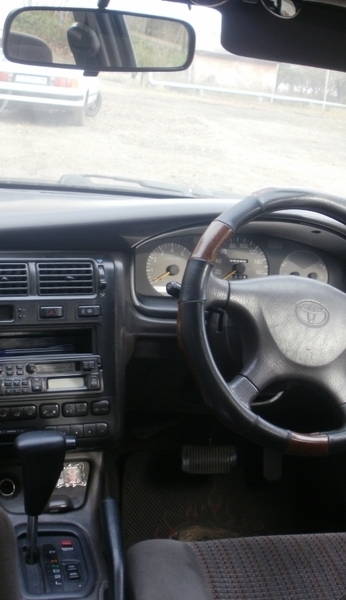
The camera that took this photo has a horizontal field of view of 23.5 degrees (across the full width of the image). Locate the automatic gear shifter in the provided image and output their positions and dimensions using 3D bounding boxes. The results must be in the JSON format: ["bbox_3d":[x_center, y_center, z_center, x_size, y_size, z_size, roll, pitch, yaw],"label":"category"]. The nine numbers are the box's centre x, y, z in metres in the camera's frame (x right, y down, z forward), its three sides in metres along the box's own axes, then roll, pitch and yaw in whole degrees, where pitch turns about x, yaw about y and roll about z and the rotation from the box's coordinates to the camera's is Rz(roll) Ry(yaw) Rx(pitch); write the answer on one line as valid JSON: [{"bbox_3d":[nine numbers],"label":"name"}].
[{"bbox_3d":[-0.170,0.261,1.105,0.075,0.168,0.055,-1,11,-16],"label":"automatic gear shifter"}]

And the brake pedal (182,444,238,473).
[{"bbox_3d":[0.075,0.330,1.720,0.116,0.055,0.033,-1,-16,-16],"label":"brake pedal"}]

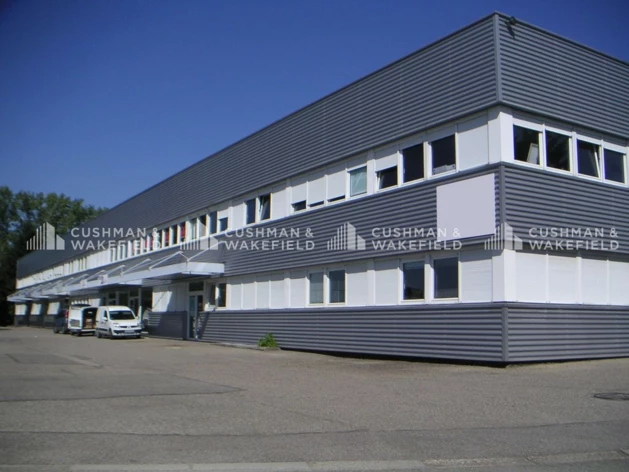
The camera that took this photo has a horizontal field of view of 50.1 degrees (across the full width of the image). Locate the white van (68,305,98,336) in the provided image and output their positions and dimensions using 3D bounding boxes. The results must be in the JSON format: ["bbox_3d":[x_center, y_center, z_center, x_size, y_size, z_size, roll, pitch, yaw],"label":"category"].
[{"bbox_3d":[-14.790,5.561,44.047,1.750,1.860,4.200,5,-9,-32],"label":"white van"}]

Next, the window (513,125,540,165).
[{"bbox_3d":[5.620,-2.415,17.700,1.070,0.980,0.130,5,-9,-32],"label":"window"}]

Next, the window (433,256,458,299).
[{"bbox_3d":[3.600,1.155,18.500,0.130,1.120,1.030,5,-9,-32],"label":"window"}]

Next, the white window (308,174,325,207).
[{"bbox_3d":[0.068,-1.632,24.255,0.120,1.195,1.073,6,-9,-33],"label":"white window"}]

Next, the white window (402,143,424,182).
[{"bbox_3d":[2.924,-2.167,19.912,0.120,1.058,0.996,6,-9,-33],"label":"white window"}]

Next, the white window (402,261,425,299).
[{"bbox_3d":[2.860,1.298,19.477,0.120,1.152,0.973,6,-9,-33],"label":"white window"}]

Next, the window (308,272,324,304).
[{"bbox_3d":[0.070,1.885,24.050,0.130,1.120,1.050,5,-9,-32],"label":"window"}]

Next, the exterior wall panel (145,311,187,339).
[{"bbox_3d":[-7.850,4.673,35.555,0.150,1.296,5.330,6,-9,-33],"label":"exterior wall panel"}]

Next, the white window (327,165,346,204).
[{"bbox_3d":[0.770,-1.820,23.500,0.130,1.150,1.200,5,-9,-32],"label":"white window"}]

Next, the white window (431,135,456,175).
[{"bbox_3d":[3.630,-2.290,18.950,0.130,1.000,1.050,5,-9,-32],"label":"white window"}]

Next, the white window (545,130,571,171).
[{"bbox_3d":[6.666,-2.338,18.434,1.092,1.002,0.120,6,-9,-33],"label":"white window"}]

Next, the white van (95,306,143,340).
[{"bbox_3d":[-11.100,4.920,38.300,1.720,1.830,4.050,5,-9,-30],"label":"white van"}]

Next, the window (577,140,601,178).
[{"bbox_3d":[7.815,-2.175,19.169,1.078,0.996,0.120,6,-9,-33],"label":"window"}]

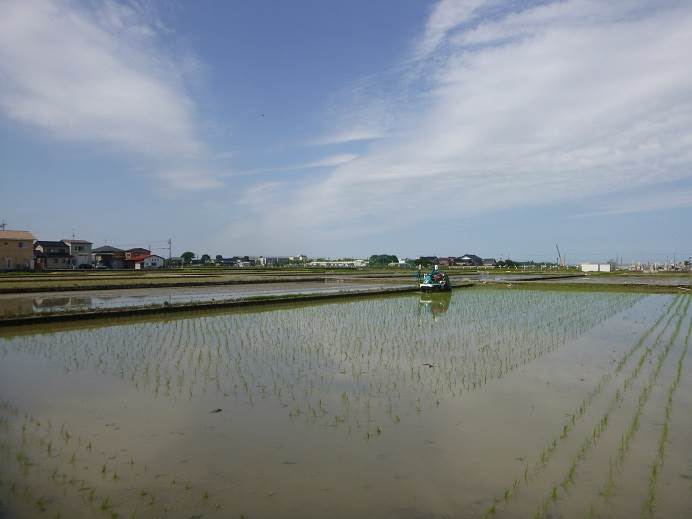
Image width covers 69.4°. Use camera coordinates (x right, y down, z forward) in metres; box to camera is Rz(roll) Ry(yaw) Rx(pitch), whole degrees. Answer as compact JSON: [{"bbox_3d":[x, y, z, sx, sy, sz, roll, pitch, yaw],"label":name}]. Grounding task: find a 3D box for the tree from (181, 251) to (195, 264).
[{"bbox_3d":[-79.082,-0.500,250.000,7.000,6.700,7.000,0,-1,-20],"label":"tree"}]

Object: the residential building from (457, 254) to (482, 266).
[{"bbox_3d":[80.307,0.650,325.000,11.500,7.600,14.500,0,-1,37],"label":"residential building"}]

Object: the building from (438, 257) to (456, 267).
[{"bbox_3d":[66.001,1.398,325.000,8.800,6.000,8.500,0,-1,37],"label":"building"}]

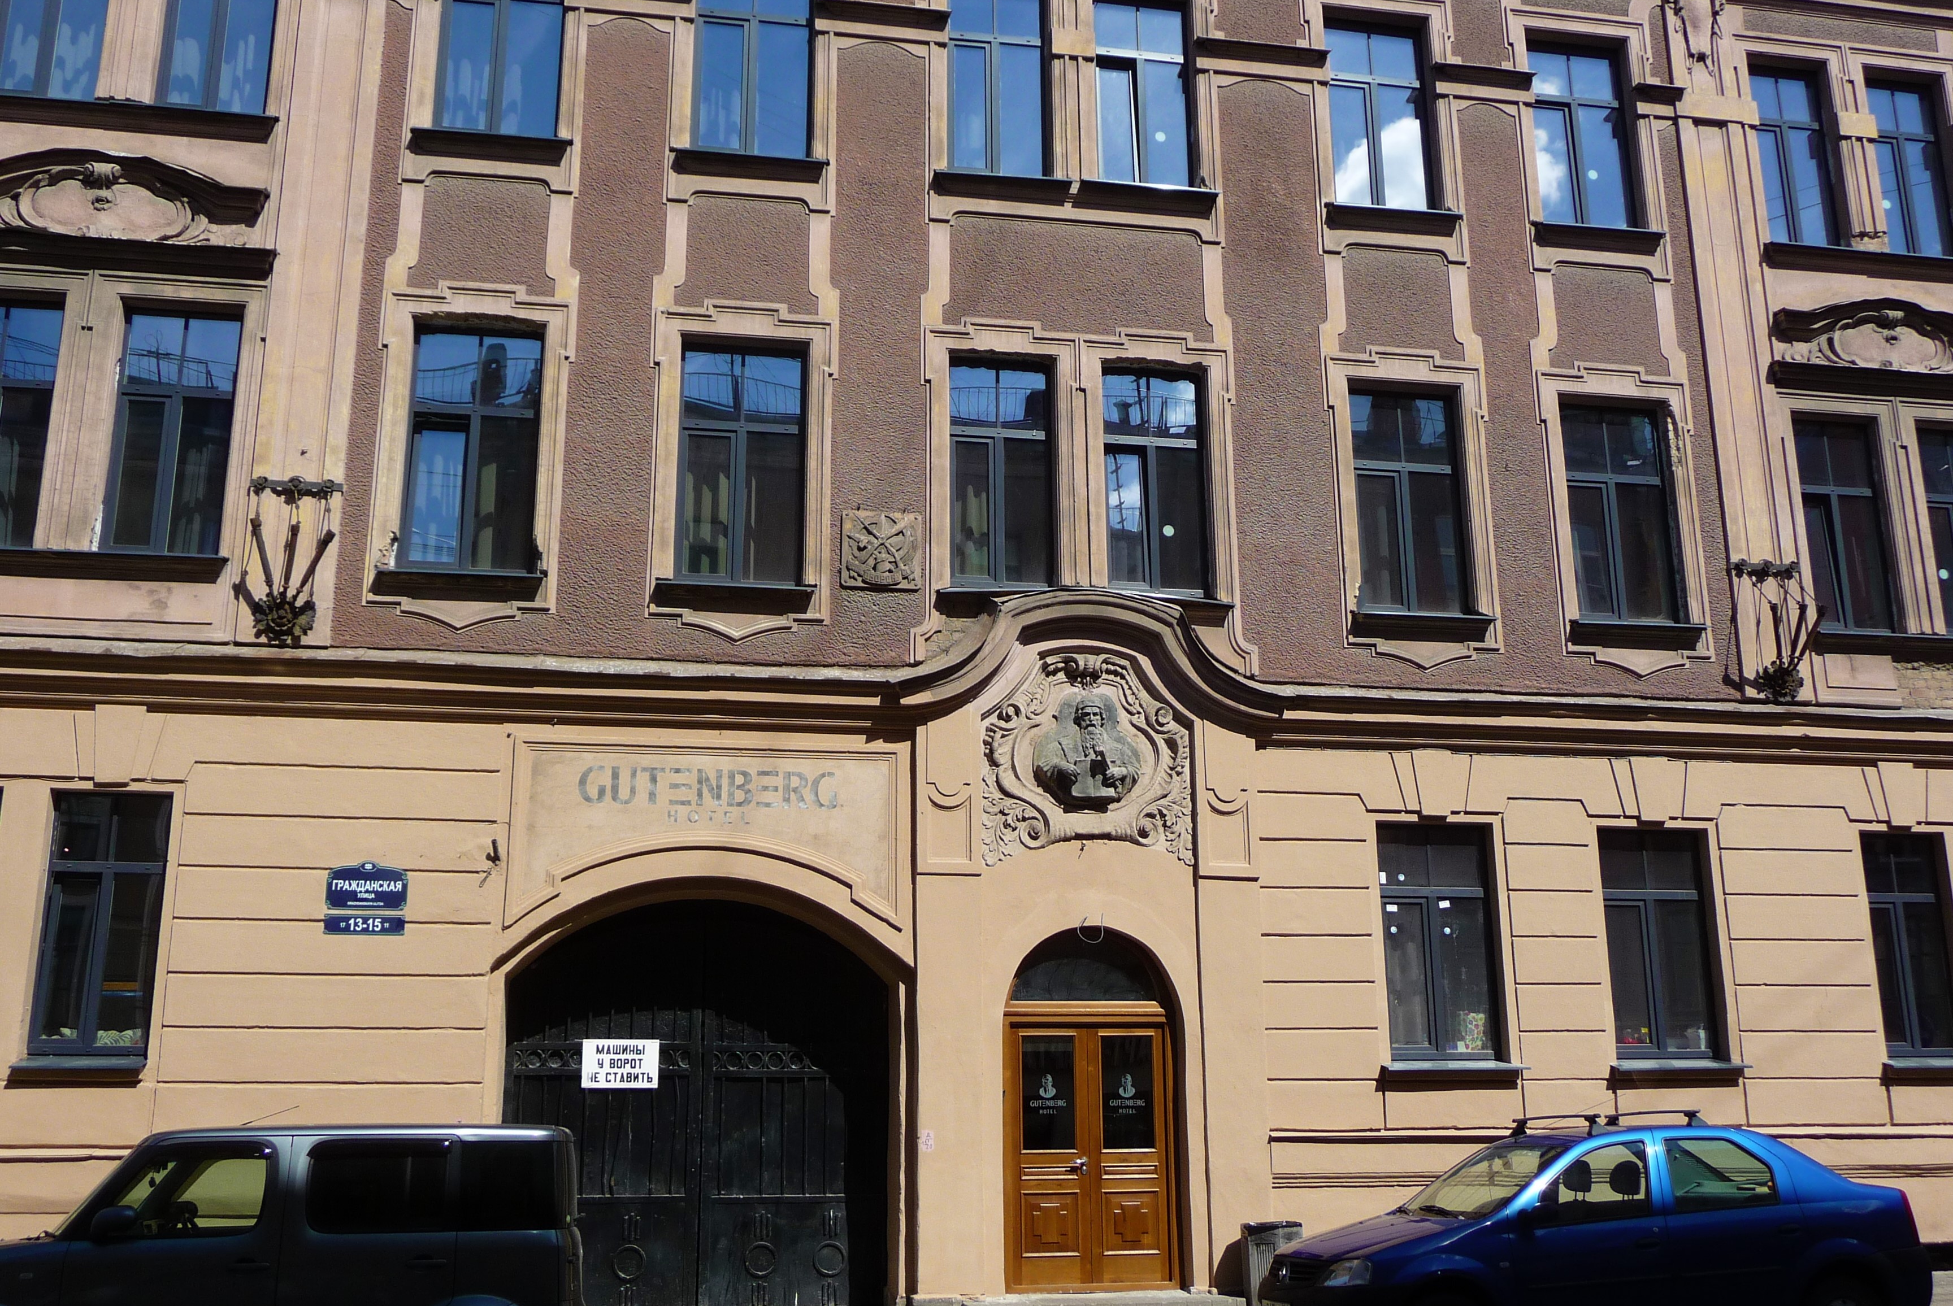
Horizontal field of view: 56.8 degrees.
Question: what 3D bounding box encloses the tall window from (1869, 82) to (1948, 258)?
[{"bbox_3d":[9.779,-5.110,19.005,0.929,2.089,0.200,2,-15,-10],"label":"tall window"}]

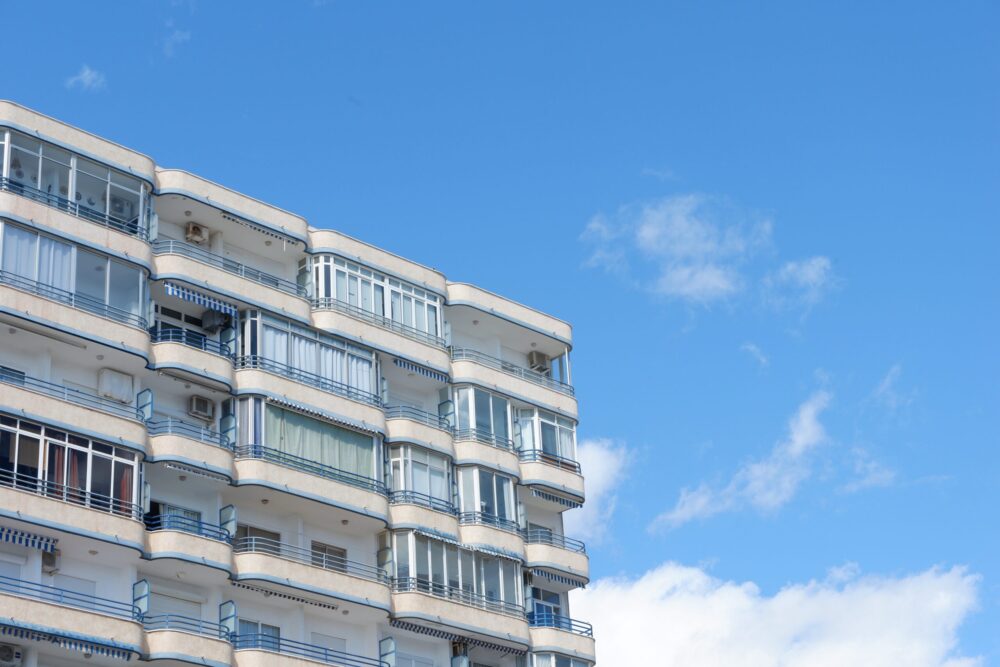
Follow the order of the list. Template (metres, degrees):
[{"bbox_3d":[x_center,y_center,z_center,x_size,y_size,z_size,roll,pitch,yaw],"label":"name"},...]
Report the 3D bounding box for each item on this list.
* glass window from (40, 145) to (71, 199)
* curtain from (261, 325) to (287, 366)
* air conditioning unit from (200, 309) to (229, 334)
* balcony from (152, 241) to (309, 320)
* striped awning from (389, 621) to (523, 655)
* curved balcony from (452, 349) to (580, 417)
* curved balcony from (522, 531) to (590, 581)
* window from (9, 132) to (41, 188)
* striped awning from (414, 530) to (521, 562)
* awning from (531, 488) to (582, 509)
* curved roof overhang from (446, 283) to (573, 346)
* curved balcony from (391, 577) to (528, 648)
[{"bbox_3d":[-12.643,-4.486,59.219,0.986,1.677,0.081,21,-34,-41],"label":"glass window"},{"bbox_3d":[-7.003,0.428,63.983,1.018,1.335,0.100,21,-34,-40],"label":"curtain"},{"bbox_3d":[-8.619,-0.363,63.134,0.564,0.554,0.492,21,-34,-41],"label":"air conditioning unit"},{"bbox_3d":[-8.191,-1.236,63.335,5.921,1.301,1.423,21,-34,-41],"label":"balcony"},{"bbox_3d":[-1.281,9.541,65.363,5.800,0.280,0.300,21,-34,-41],"label":"striped awning"},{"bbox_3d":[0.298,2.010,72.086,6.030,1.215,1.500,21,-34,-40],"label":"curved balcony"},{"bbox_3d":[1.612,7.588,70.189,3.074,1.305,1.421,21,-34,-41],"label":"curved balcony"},{"bbox_3d":[-13.365,-4.692,58.576,1.035,1.845,0.082,21,-34,-41],"label":"window"},{"bbox_3d":[-1.012,6.846,66.836,4.770,0.180,0.220,21,-34,-40],"label":"striped awning"},{"bbox_3d":[1.955,5.654,71.083,2.465,0.280,0.300,21,-34,-41],"label":"awning"},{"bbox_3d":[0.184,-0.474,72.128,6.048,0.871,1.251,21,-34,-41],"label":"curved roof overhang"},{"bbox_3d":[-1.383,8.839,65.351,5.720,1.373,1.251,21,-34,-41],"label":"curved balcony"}]

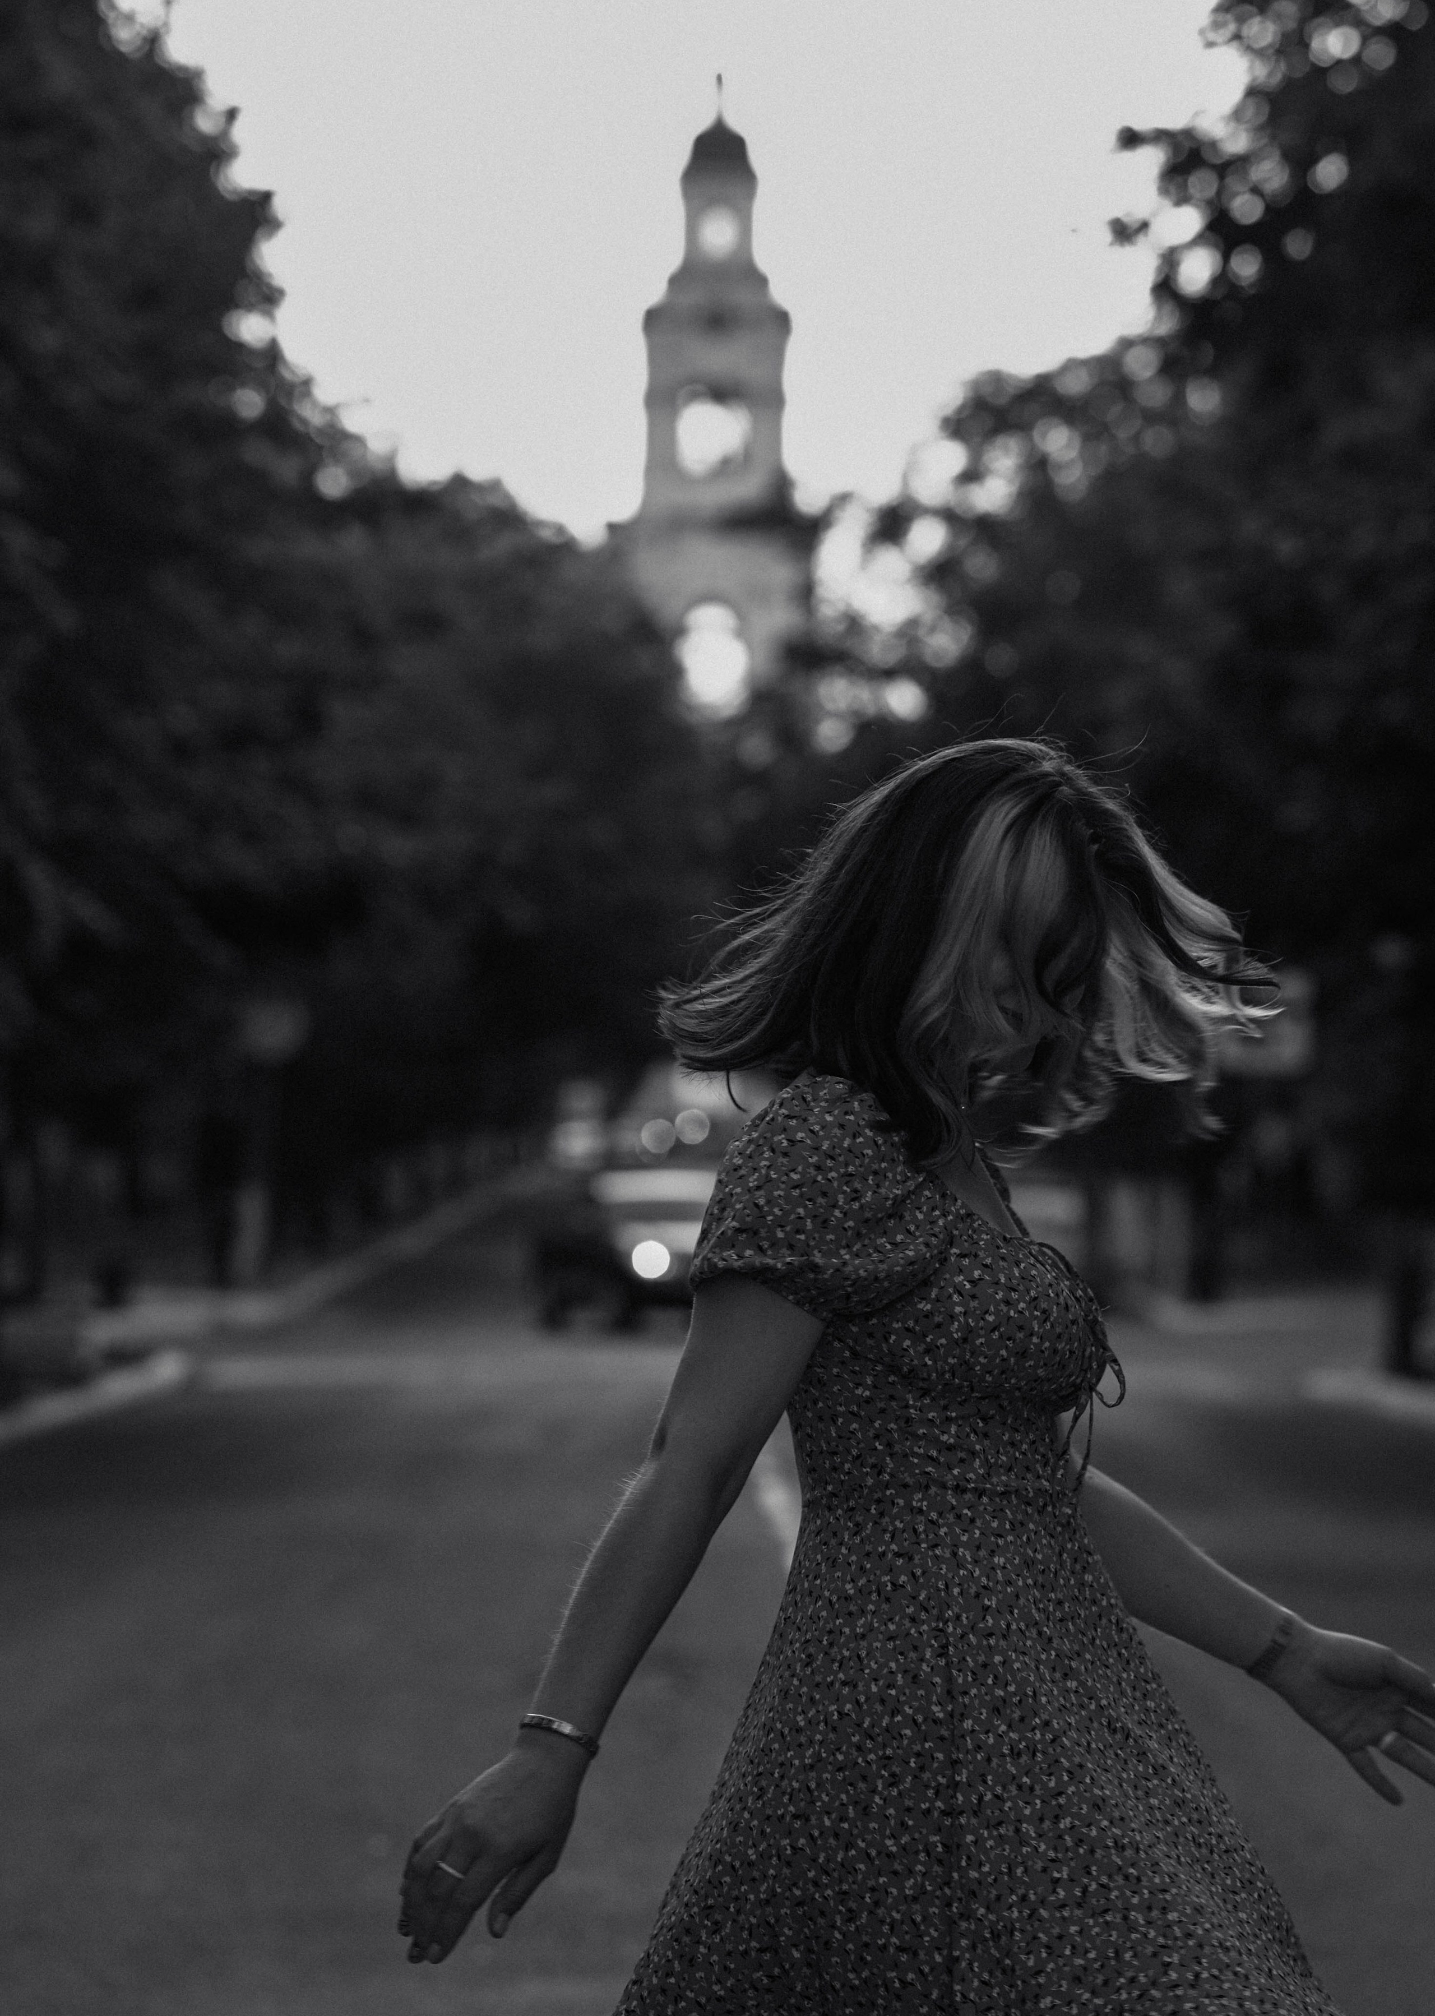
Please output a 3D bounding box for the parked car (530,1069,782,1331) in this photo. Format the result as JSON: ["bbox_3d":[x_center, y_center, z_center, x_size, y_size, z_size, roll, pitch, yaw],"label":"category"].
[{"bbox_3d":[0.020,1.115,45.400,1.780,1.550,4.300,0,-1,-11],"label":"parked car"}]

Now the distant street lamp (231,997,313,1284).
[{"bbox_3d":[-3.180,0.945,54.500,0.480,2.080,0.480,0,-1,0],"label":"distant street lamp"}]

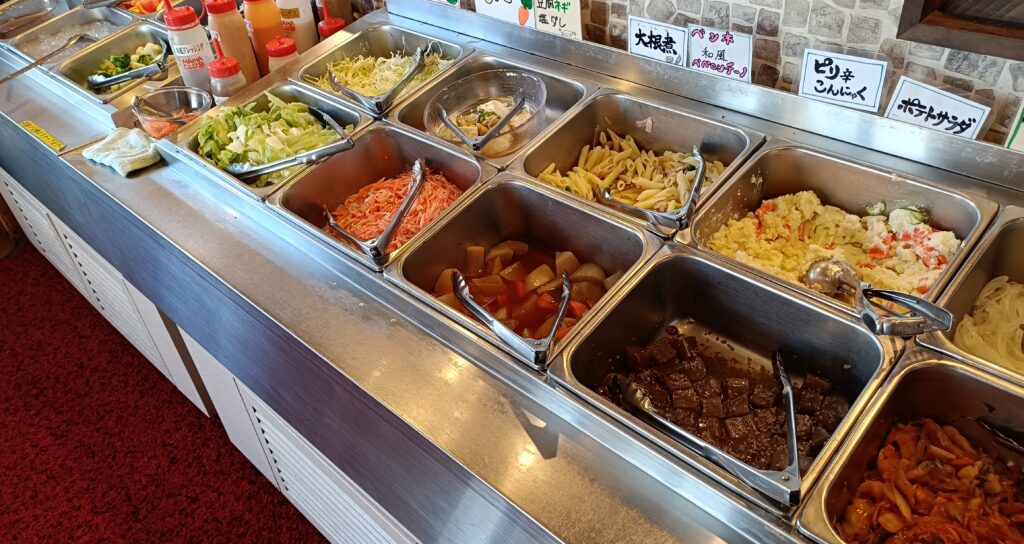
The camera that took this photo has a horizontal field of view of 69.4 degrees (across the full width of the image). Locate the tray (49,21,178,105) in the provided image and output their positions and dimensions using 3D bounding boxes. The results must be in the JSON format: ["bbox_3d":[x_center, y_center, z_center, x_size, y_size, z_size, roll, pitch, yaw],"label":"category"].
[{"bbox_3d":[-0.955,-0.500,1.873,0.327,0.100,0.266,28,58,35],"label":"tray"}]

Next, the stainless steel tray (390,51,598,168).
[{"bbox_3d":[-0.034,-0.284,1.434,0.325,0.102,0.265,27,58,35],"label":"stainless steel tray"}]

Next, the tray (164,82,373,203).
[{"bbox_3d":[-0.459,-0.241,1.486,0.327,0.100,0.266,28,58,35],"label":"tray"}]

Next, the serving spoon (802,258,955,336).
[{"bbox_3d":[0.445,0.035,0.903,0.062,0.046,0.187,-36,33,-20],"label":"serving spoon"}]

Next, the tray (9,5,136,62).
[{"bbox_3d":[-1.232,-0.630,2.112,0.325,0.102,0.265,27,58,35],"label":"tray"}]

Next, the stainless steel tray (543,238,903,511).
[{"bbox_3d":[0.261,0.138,0.916,0.325,0.100,0.265,28,59,35],"label":"stainless steel tray"}]

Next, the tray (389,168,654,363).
[{"bbox_3d":[0.022,0.014,1.119,0.325,0.102,0.265,27,58,35],"label":"tray"}]

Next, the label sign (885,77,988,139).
[{"bbox_3d":[0.582,-0.216,1.019,0.118,0.074,0.005,33,51,29],"label":"label sign"}]

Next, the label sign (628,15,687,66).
[{"bbox_3d":[0.250,-0.394,1.274,0.118,0.072,0.005,28,48,35],"label":"label sign"}]

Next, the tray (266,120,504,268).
[{"bbox_3d":[-0.220,-0.111,1.312,0.325,0.102,0.265,27,58,35],"label":"tray"}]

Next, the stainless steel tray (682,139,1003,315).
[{"bbox_3d":[0.444,-0.030,1.048,0.325,0.102,0.265,27,58,35],"label":"stainless steel tray"}]

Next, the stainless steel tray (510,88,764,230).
[{"bbox_3d":[0.200,-0.153,1.216,0.325,0.100,0.265,28,59,35],"label":"stainless steel tray"}]

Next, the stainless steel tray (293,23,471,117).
[{"bbox_3d":[-0.274,-0.409,1.626,0.325,0.102,0.265,27,58,35],"label":"stainless steel tray"}]

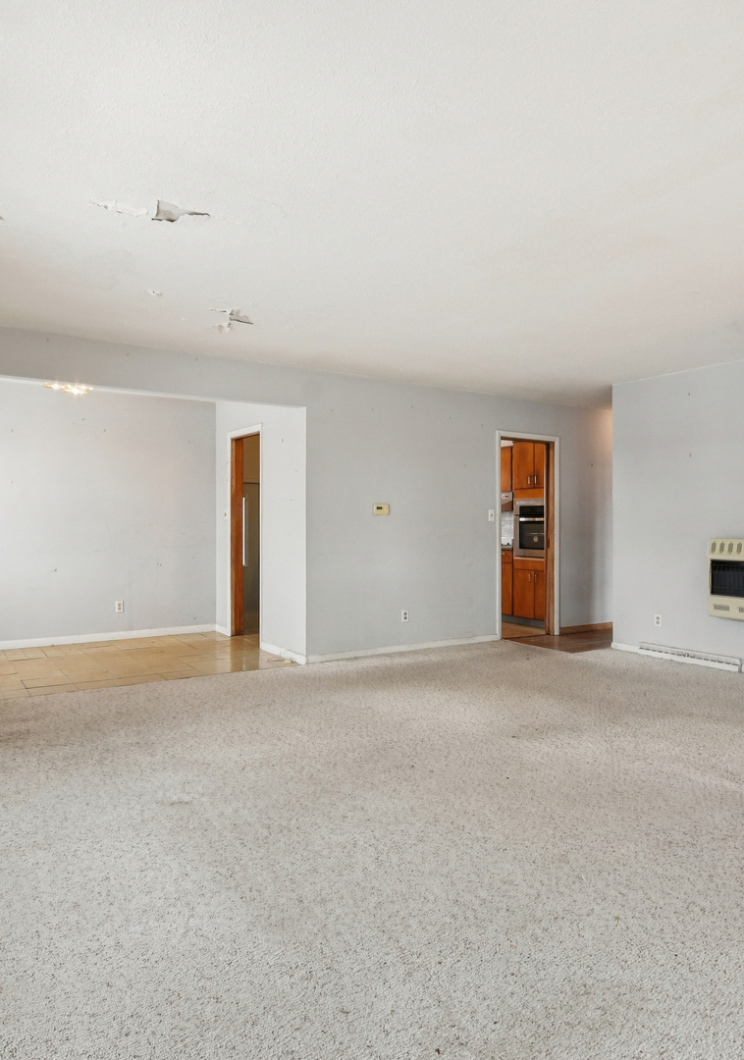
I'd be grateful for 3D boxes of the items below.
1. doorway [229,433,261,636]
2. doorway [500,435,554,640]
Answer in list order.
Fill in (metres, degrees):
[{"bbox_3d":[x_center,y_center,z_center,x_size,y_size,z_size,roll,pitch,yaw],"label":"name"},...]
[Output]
[{"bbox_3d":[-1.190,0.081,6.495,0.120,2.050,0.740,0,0,-34],"label":"doorway"},{"bbox_3d":[1.574,0.079,6.840,0.790,2.040,0.120,0,0,-34],"label":"doorway"}]

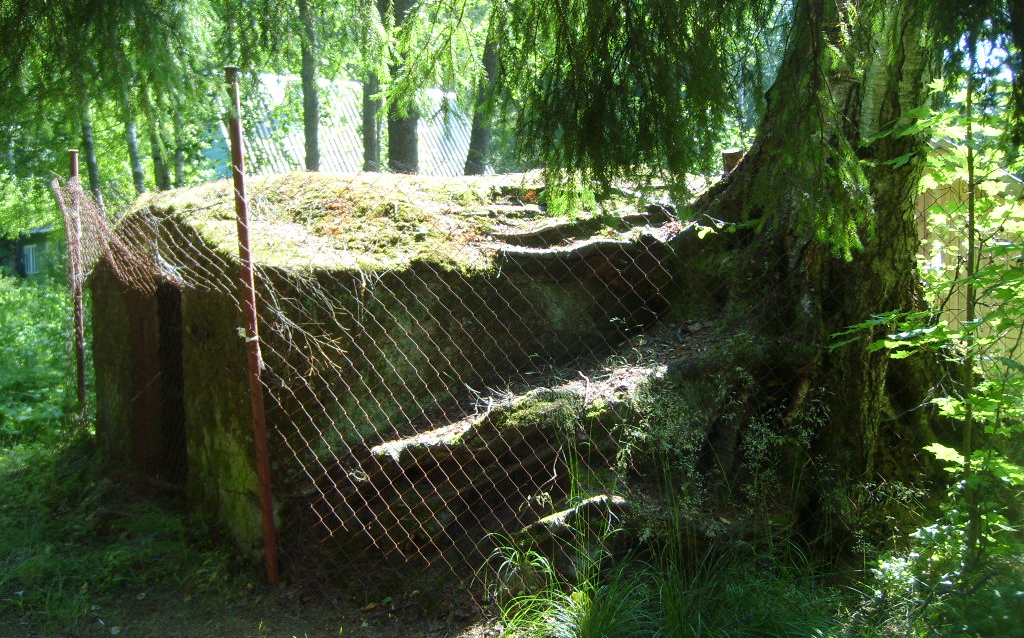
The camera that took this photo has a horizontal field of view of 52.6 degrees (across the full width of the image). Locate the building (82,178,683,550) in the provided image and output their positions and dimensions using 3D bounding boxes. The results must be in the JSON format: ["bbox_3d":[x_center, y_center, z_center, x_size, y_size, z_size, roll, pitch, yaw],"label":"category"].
[{"bbox_3d":[-0.614,0.039,5.785,2.754,1.600,1.928,-5,7,-43],"label":"building"}]

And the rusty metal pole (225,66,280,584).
[{"bbox_3d":[-0.972,0.043,3.877,0.050,1.942,0.050,-3,4,0],"label":"rusty metal pole"}]

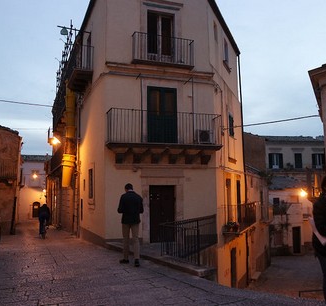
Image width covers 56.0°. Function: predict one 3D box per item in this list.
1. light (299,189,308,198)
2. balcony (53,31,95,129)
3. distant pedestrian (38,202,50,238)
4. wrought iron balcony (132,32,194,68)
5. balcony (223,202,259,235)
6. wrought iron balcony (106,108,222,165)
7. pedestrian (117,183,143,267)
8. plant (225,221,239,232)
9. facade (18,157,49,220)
[{"bbox_3d":[10.317,2.974,22.500,0.500,0.680,0.500,-2,-6,20],"label":"light"},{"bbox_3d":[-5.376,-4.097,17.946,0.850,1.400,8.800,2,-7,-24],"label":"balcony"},{"bbox_3d":[-5.797,3.307,14.900,0.580,1.700,0.600,2,-6,-23],"label":"distant pedestrian"},{"bbox_3d":[0.003,-3.822,11.683,2.399,1.060,0.420,1,-6,-16],"label":"wrought iron balcony"},{"bbox_3d":[3.777,2.939,14.538,0.750,1.130,4.960,-3,-7,25],"label":"balcony"},{"bbox_3d":[0.071,-0.515,11.175,4.262,1.801,0.760,1,-6,-16],"label":"wrought iron balcony"},{"bbox_3d":[-0.700,1.551,6.600,0.560,1.740,0.360,1,-6,-10],"label":"pedestrian"},{"bbox_3d":[2.824,3.020,12.486,0.600,0.500,0.320,-3,-7,25],"label":"plant"},{"bbox_3d":[-18.453,4.954,44.000,5.200,9.400,2.000,2,-6,-22],"label":"facade"}]

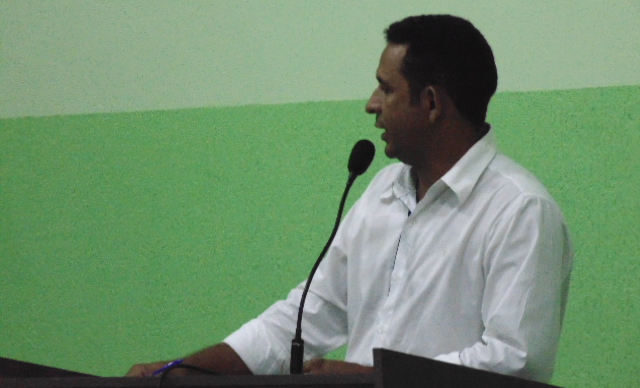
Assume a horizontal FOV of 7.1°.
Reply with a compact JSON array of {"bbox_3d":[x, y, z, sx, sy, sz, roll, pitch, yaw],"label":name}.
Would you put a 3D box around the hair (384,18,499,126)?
[{"bbox_3d":[0.199,-0.203,8.500,0.190,0.185,0.165,-1,-2,-18],"label":"hair"}]

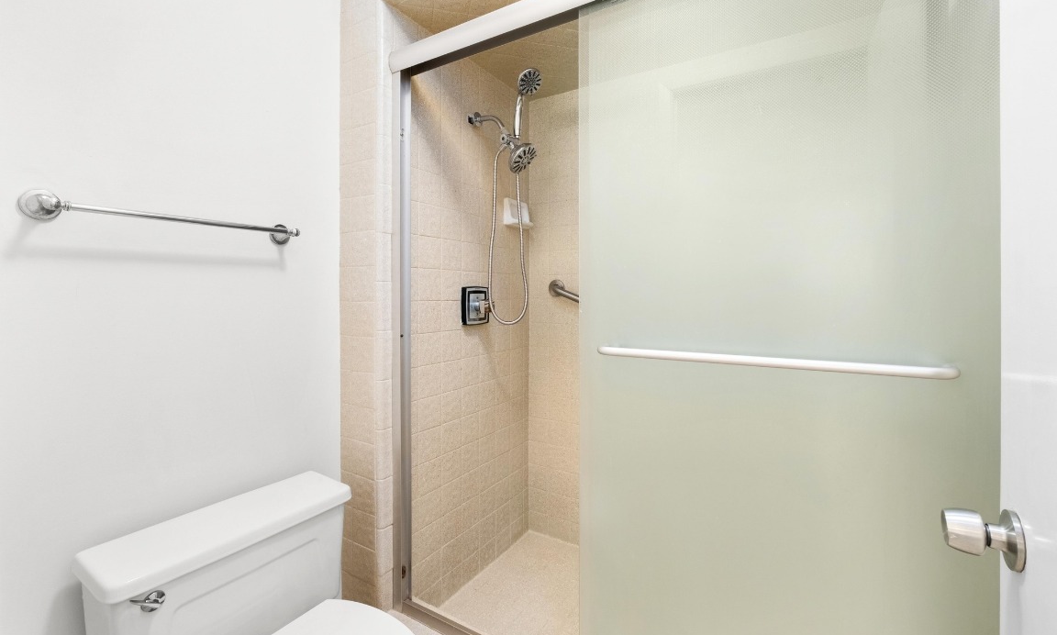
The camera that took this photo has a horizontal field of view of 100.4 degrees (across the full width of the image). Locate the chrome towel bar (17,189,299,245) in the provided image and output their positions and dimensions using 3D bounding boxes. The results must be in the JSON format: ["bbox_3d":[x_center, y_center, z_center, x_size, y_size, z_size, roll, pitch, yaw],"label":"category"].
[{"bbox_3d":[-0.772,-0.221,1.007,0.085,0.058,0.514,1,2,31],"label":"chrome towel bar"}]

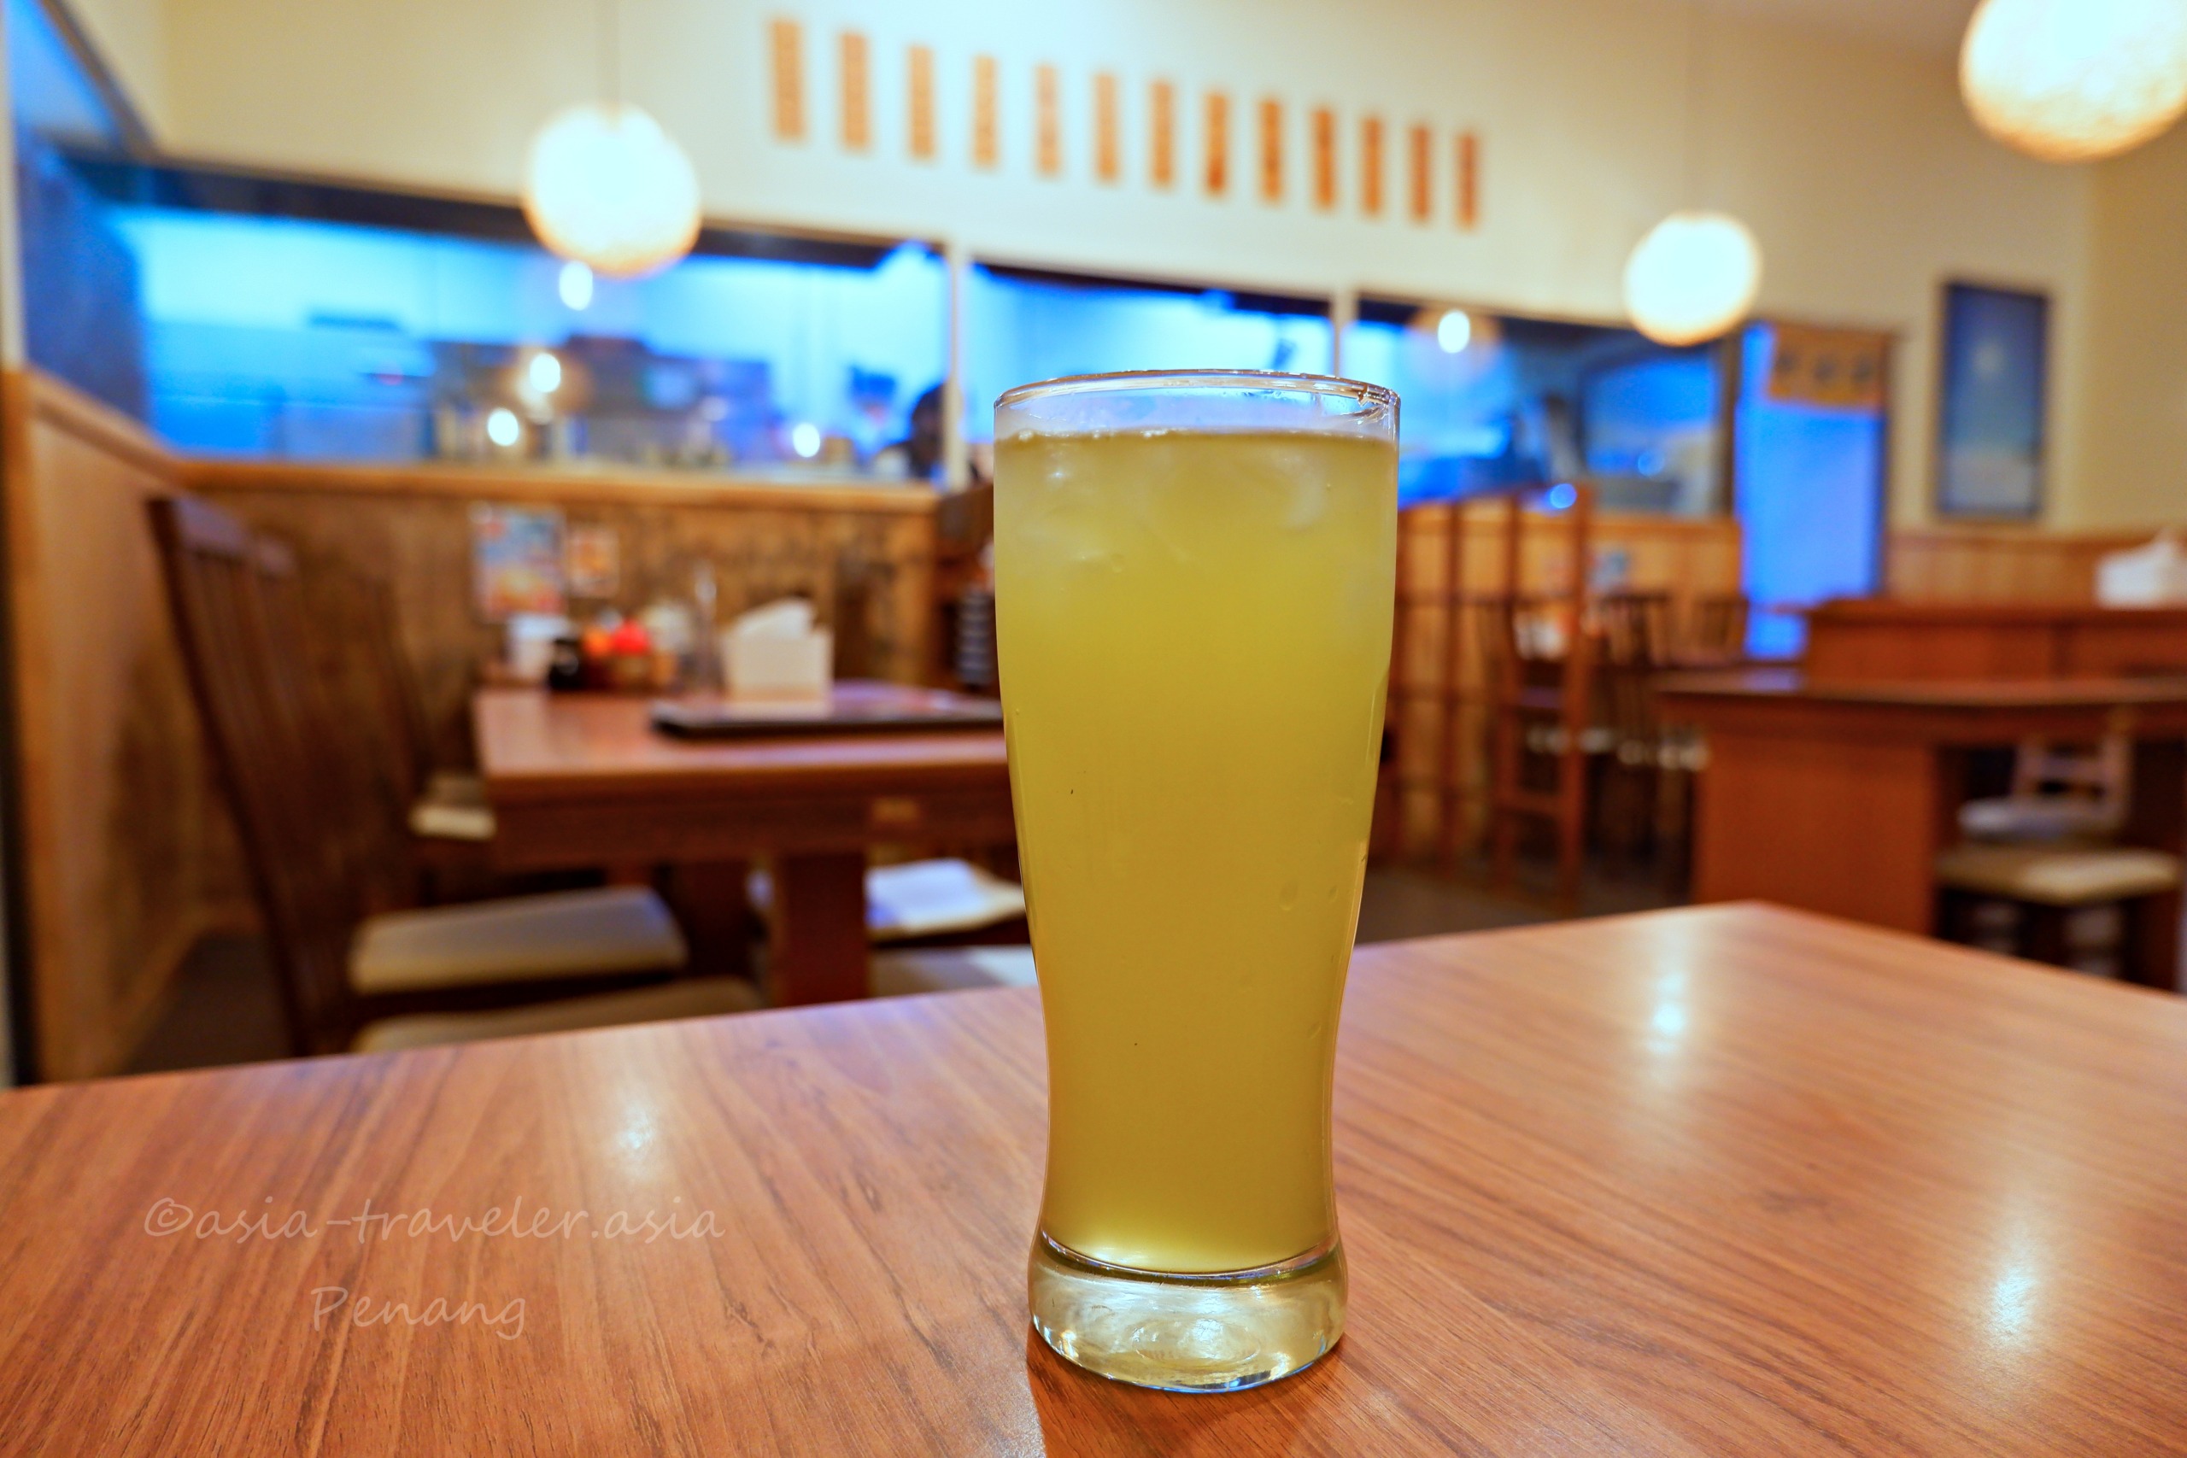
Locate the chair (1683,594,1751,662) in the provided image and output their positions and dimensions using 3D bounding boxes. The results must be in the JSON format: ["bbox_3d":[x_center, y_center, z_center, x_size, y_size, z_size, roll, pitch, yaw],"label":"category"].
[{"bbox_3d":[2.271,-0.018,5.488,0.520,0.960,0.450,-2,5,-24],"label":"chair"}]

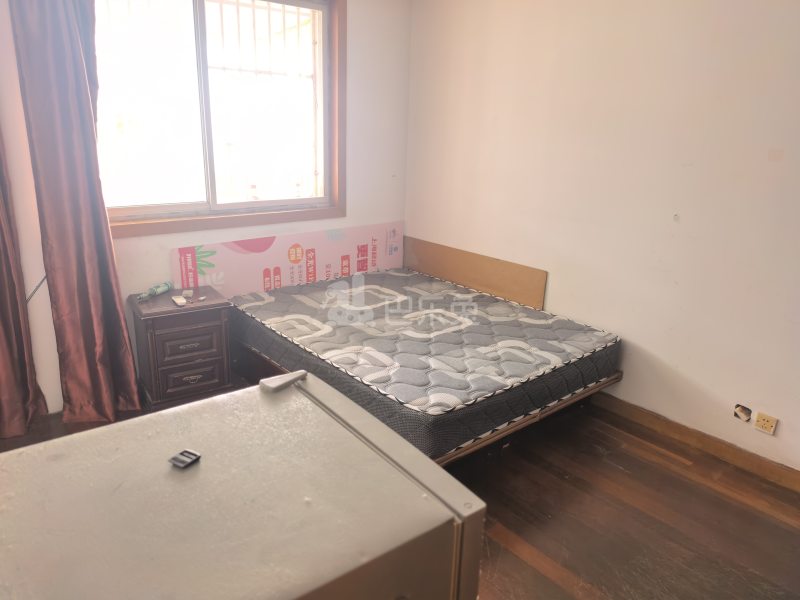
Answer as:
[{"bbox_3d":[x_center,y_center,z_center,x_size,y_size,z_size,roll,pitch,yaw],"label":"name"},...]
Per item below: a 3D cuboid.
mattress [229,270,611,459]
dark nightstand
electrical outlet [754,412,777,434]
[{"bbox_3d":[0.066,0.225,3.556,1.557,0.228,1.989,-12,22,-38],"label":"mattress"},{"bbox_3d":[-1.316,0.295,3.377,0.491,0.616,0.418,-10,21,-34],"label":"dark nightstand"},{"bbox_3d":[1.802,0.614,2.732,0.010,0.086,0.086,-13,22,-38],"label":"electrical outlet"}]

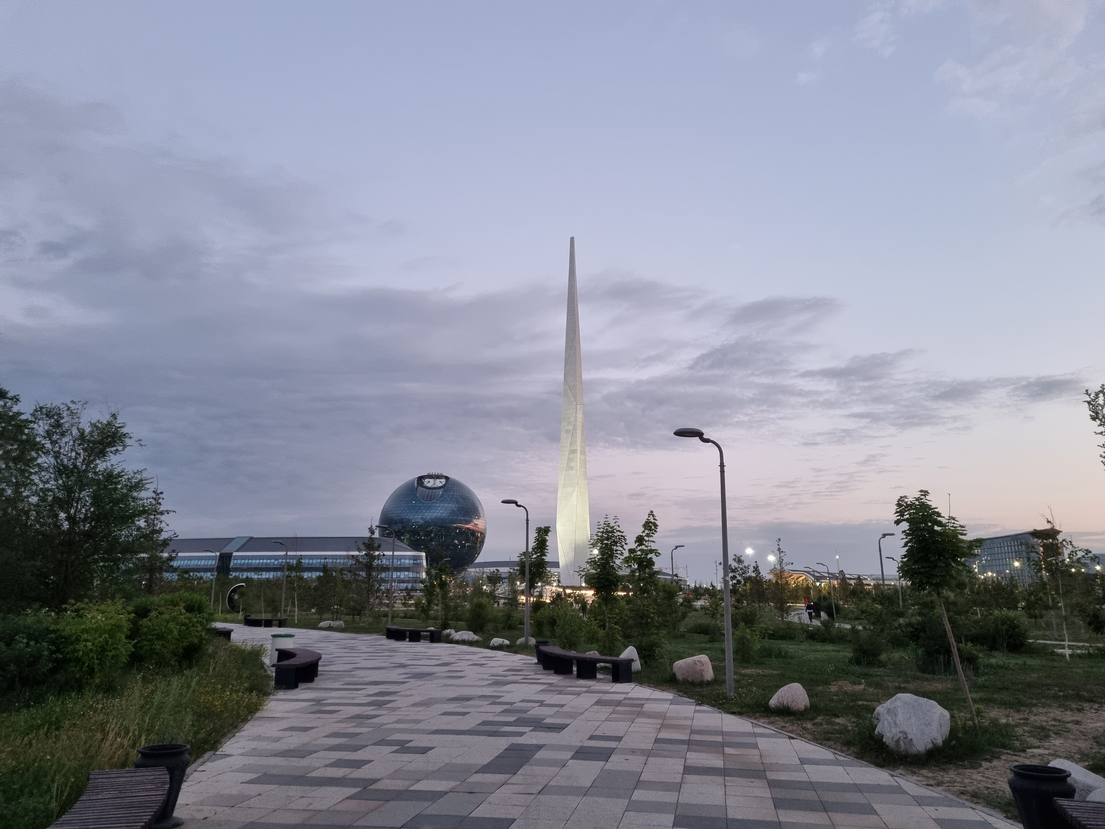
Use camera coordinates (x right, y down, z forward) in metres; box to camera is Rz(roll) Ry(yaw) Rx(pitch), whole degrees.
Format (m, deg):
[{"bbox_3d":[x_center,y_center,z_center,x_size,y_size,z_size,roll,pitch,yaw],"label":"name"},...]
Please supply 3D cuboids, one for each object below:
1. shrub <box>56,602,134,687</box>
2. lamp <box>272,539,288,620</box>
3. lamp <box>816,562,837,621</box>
[{"bbox_3d":[-8.394,4.252,15.200,1.215,1.617,1.094,7,-14,-28],"label":"shrub"},{"bbox_3d":[-16.230,9.937,49.507,0.980,4.650,0.300,0,-12,0],"label":"lamp"},{"bbox_3d":[22.126,14.433,66.975,1.200,4.650,0.300,0,-12,0],"label":"lamp"}]

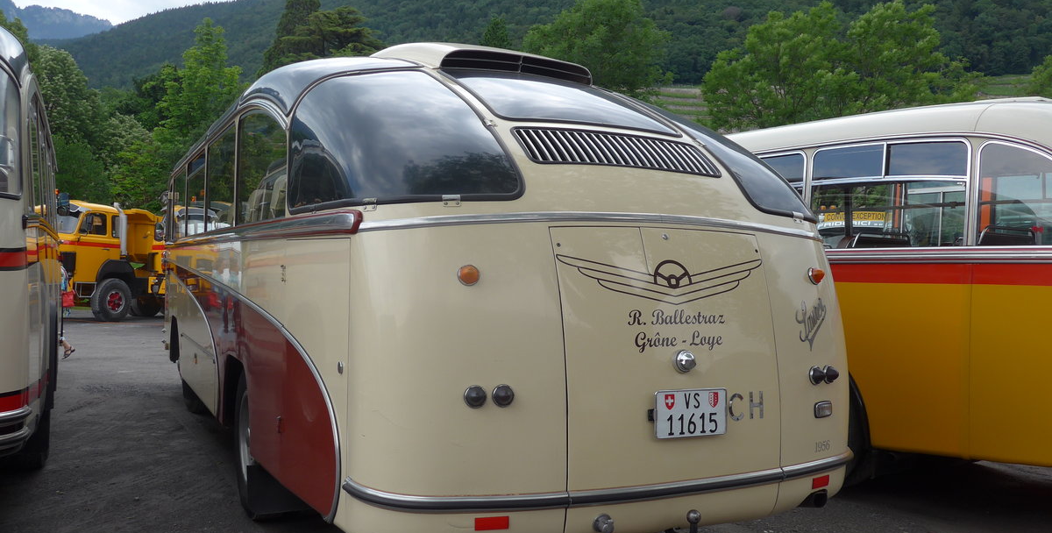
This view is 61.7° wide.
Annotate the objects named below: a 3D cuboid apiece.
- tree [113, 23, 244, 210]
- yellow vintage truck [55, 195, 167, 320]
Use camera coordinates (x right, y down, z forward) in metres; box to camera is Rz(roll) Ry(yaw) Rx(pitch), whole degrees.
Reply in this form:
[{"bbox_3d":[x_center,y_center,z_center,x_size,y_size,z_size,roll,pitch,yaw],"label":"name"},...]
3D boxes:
[{"bbox_3d":[-15.632,-5.155,39.946,5.900,12.090,5.600,0,1,-21],"label":"tree"},{"bbox_3d":[-10.081,-0.172,23.625,2.450,2.850,7.000,1,1,27],"label":"yellow vintage truck"}]

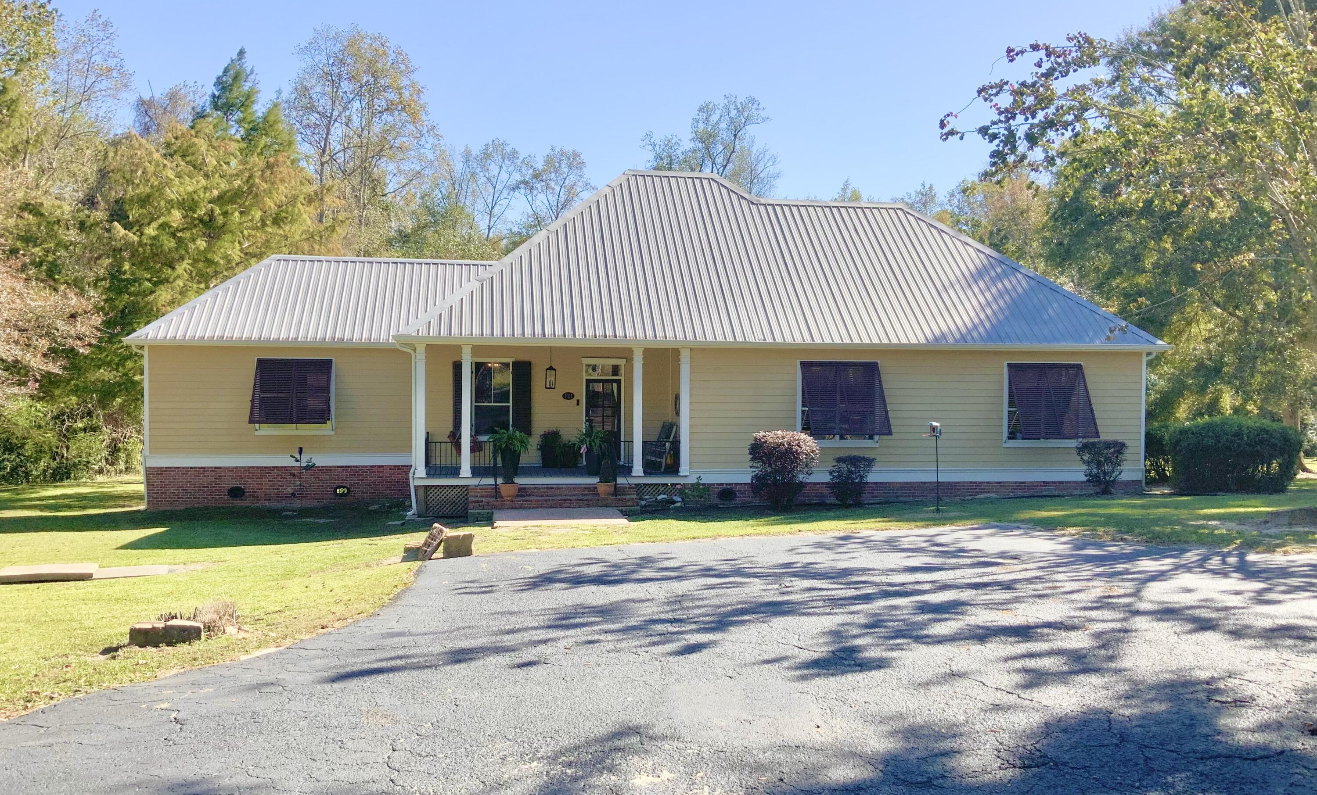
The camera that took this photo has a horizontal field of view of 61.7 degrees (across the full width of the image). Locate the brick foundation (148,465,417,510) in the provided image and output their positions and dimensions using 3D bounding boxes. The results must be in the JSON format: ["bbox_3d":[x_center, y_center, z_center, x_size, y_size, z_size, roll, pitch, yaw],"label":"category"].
[{"bbox_3d":[-9.860,2.334,28.831,6.659,1.104,0.250,0,1,-8],"label":"brick foundation"}]

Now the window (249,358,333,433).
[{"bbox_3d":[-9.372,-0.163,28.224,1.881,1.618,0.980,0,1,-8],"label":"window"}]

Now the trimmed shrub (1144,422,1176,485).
[{"bbox_3d":[13.520,1.528,29.800,1.150,1.680,1.150,0,1,-8],"label":"trimmed shrub"}]

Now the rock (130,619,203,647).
[{"bbox_3d":[-4.722,2.261,10.600,0.640,0.180,0.250,0,1,-20],"label":"rock"}]

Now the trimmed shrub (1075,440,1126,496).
[{"bbox_3d":[10.434,1.636,26.000,1.160,1.300,1.100,0,1,-7],"label":"trimmed shrub"}]

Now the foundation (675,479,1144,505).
[{"bbox_3d":[6.217,2.244,26.366,11.409,0.522,0.250,0,1,-8],"label":"foundation"}]

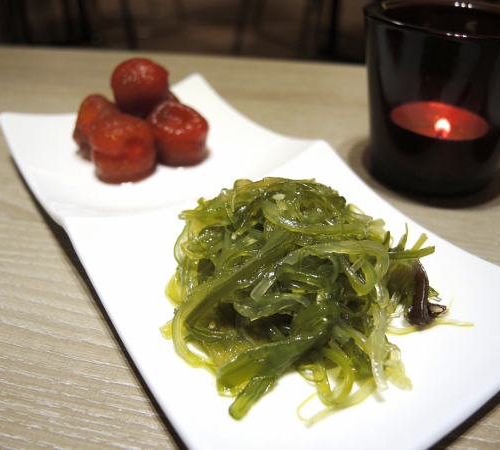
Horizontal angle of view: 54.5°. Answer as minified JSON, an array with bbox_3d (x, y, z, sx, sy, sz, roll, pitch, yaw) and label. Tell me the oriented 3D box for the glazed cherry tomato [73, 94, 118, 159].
[{"bbox_3d":[-0.064,-0.041,0.204,0.023,0.025,0.023,1,35,0],"label":"glazed cherry tomato"}]

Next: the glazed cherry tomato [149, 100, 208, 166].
[{"bbox_3d":[-0.029,-0.038,0.200,0.025,0.023,0.025,1,35,0],"label":"glazed cherry tomato"}]

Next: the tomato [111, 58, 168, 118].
[{"bbox_3d":[-0.046,-0.057,0.203,0.025,0.025,0.025,1,35,0],"label":"tomato"}]

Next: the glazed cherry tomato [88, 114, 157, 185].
[{"bbox_3d":[-0.049,-0.030,0.187,0.026,0.025,0.026,1,35,0],"label":"glazed cherry tomato"}]

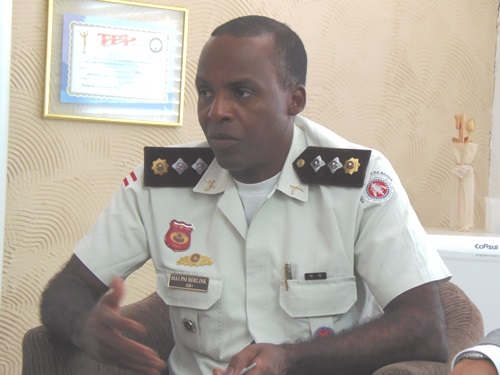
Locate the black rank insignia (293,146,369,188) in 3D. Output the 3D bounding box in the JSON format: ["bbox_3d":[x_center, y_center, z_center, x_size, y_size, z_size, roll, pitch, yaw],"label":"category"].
[{"bbox_3d":[0.129,-0.033,2.270,0.137,0.062,0.012,2,-22,30],"label":"black rank insignia"}]

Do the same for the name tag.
[{"bbox_3d":[-0.097,0.150,2.250,0.068,0.025,0.006,3,-9,21],"label":"name tag"}]

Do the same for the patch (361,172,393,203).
[{"bbox_3d":[0.199,0.001,2.230,0.049,0.050,0.006,-22,-19,-16],"label":"patch"}]

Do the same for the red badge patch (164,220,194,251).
[{"bbox_3d":[-0.111,0.077,2.260,0.044,0.050,0.006,11,-13,16],"label":"red badge patch"}]

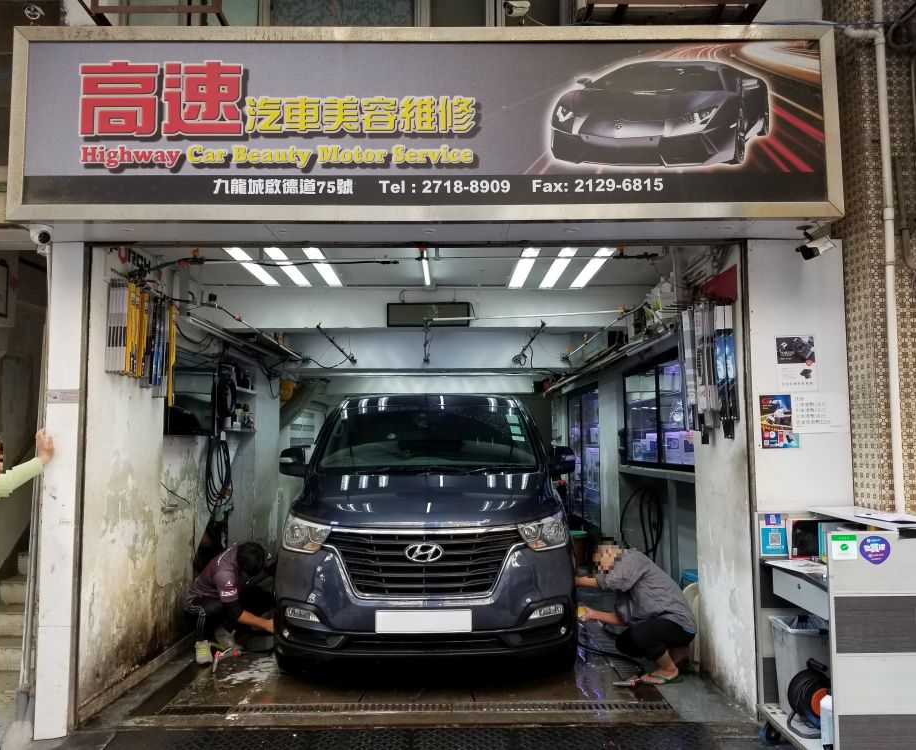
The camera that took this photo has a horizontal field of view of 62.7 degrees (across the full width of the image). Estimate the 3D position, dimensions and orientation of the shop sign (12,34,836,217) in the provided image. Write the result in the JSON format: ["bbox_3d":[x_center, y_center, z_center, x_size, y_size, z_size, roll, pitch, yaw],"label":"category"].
[{"bbox_3d":[-0.168,-1.267,3.940,4.180,1.000,0.300,0,-5,-1],"label":"shop sign"}]

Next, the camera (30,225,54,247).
[{"bbox_3d":[-2.054,-0.684,3.710,0.120,0.100,0.120,3,-5,-36],"label":"camera"}]

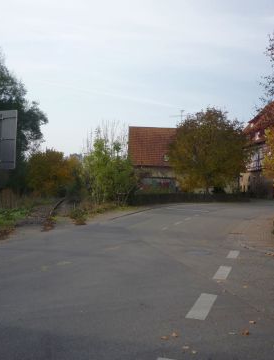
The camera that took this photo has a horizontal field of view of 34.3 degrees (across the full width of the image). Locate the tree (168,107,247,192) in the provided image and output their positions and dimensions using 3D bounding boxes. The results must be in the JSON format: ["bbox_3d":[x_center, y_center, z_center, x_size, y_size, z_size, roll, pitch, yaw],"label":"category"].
[{"bbox_3d":[6.350,-2.400,39.500,7.000,8.200,6.800,2,0,0],"label":"tree"}]

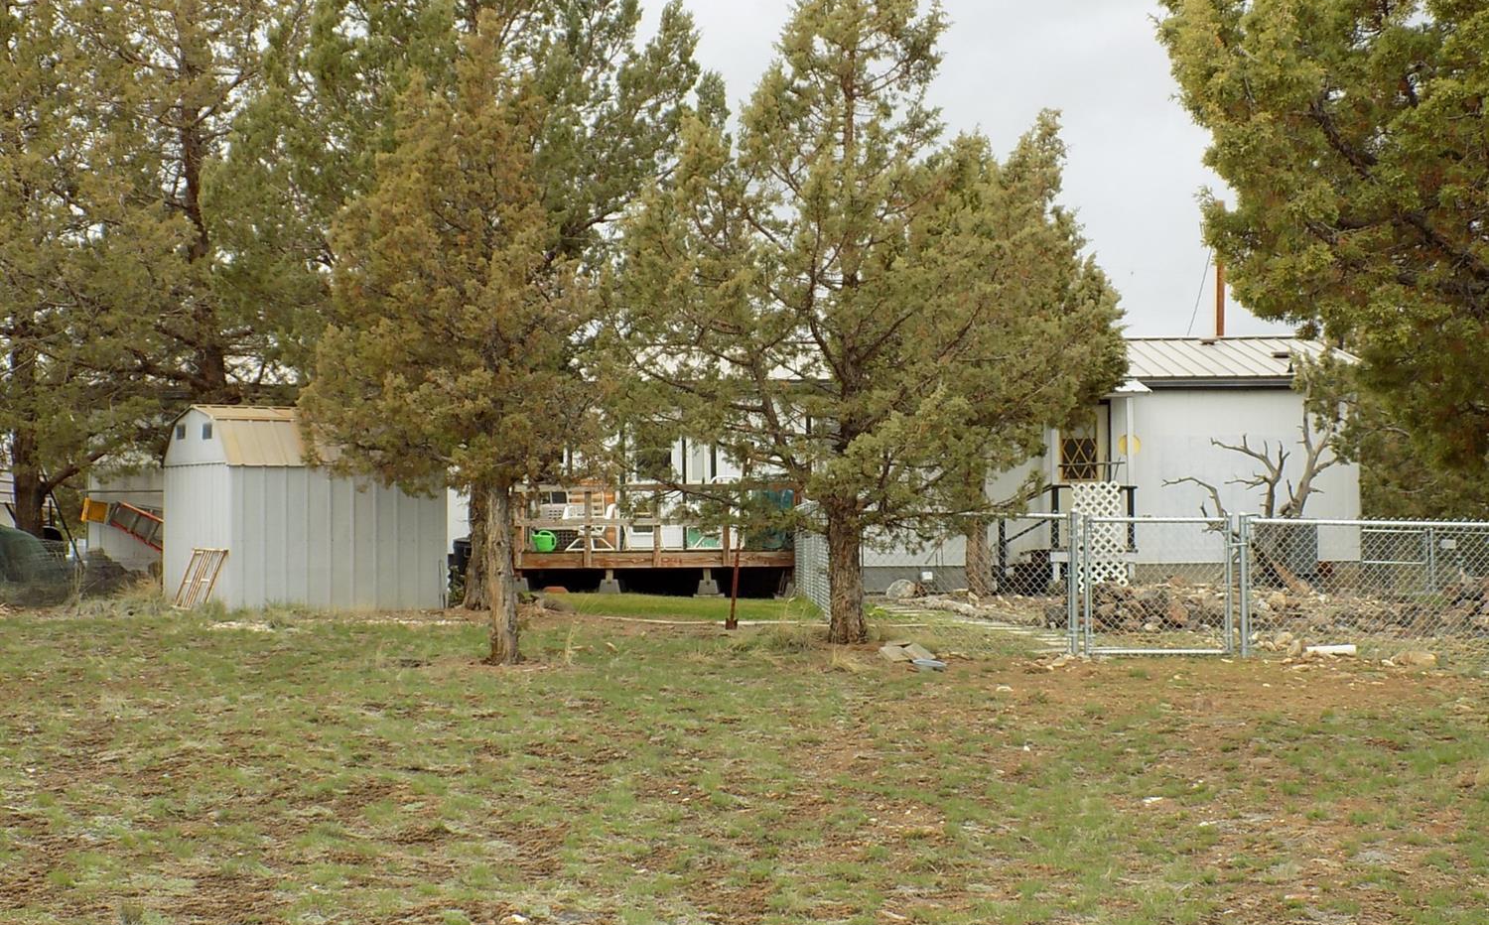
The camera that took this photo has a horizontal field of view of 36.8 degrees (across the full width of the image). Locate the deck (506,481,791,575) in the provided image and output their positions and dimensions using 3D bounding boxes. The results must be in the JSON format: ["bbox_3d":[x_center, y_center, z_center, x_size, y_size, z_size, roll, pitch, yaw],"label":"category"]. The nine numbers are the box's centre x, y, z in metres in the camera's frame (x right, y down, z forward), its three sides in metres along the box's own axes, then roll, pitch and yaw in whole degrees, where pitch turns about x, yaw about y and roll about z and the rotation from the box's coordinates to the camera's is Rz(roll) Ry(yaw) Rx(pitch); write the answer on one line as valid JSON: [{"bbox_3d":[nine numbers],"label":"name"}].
[{"bbox_3d":[-1.190,0.820,30.000,3.700,1.150,2.200,0,0,-3],"label":"deck"}]

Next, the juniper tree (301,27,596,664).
[{"bbox_3d":[-2.198,-0.864,16.600,2.200,4.720,2.200,0,-1,0],"label":"juniper tree"}]

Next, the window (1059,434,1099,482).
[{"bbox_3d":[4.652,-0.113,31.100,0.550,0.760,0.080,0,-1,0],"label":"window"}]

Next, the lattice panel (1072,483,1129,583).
[{"bbox_3d":[4.609,0.943,29.000,0.630,1.400,0.040,-4,-4,0],"label":"lattice panel"}]

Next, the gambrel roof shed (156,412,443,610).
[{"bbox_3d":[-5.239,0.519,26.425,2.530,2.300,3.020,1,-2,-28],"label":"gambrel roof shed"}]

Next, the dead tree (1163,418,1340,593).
[{"bbox_3d":[6.222,0.513,27.400,2.170,2.150,1.600,0,-1,0],"label":"dead tree"}]

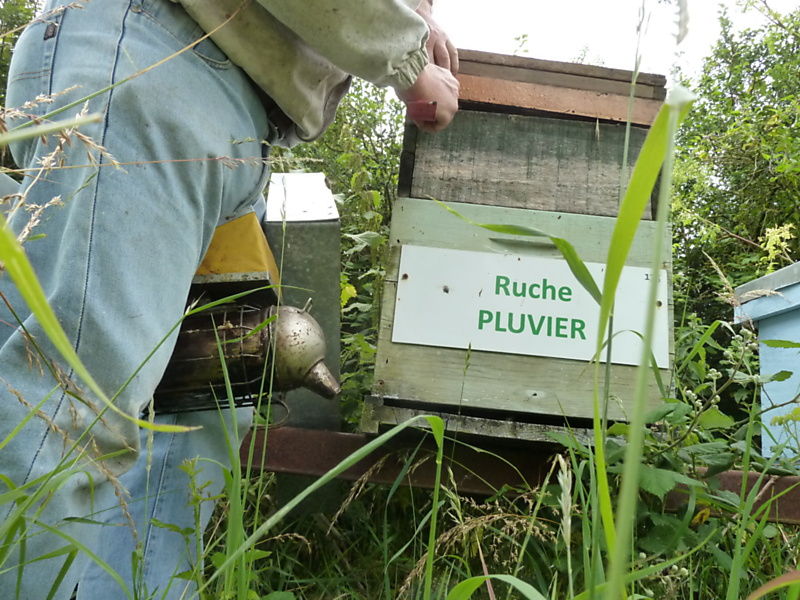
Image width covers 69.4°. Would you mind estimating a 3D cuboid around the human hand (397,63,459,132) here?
[{"bbox_3d":[0.046,-0.315,0.898,0.100,0.088,0.085,35,0,-12],"label":"human hand"}]

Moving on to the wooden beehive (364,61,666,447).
[{"bbox_3d":[0.202,-0.049,1.117,0.445,0.640,0.540,5,-13,0],"label":"wooden beehive"}]

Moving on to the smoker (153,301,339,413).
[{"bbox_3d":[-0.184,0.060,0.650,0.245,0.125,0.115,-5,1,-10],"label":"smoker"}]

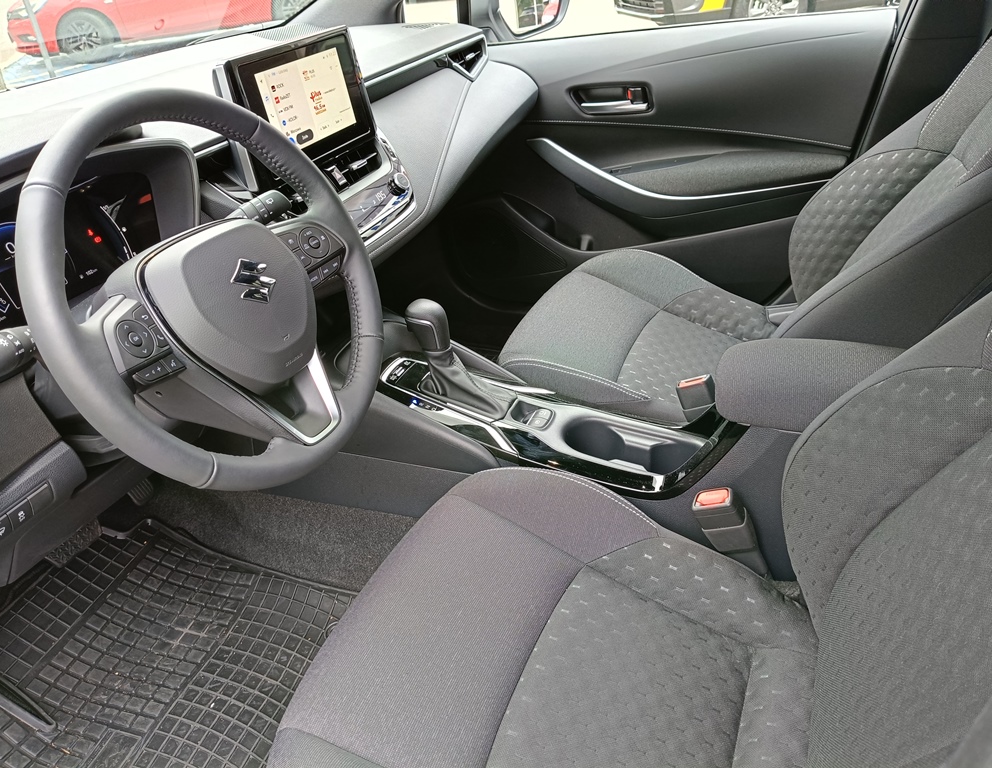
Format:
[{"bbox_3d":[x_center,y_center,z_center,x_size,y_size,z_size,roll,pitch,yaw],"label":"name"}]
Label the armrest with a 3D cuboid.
[{"bbox_3d":[0.401,-0.005,0.891,0.280,0.066,0.155,9,35,24],"label":"armrest"}]

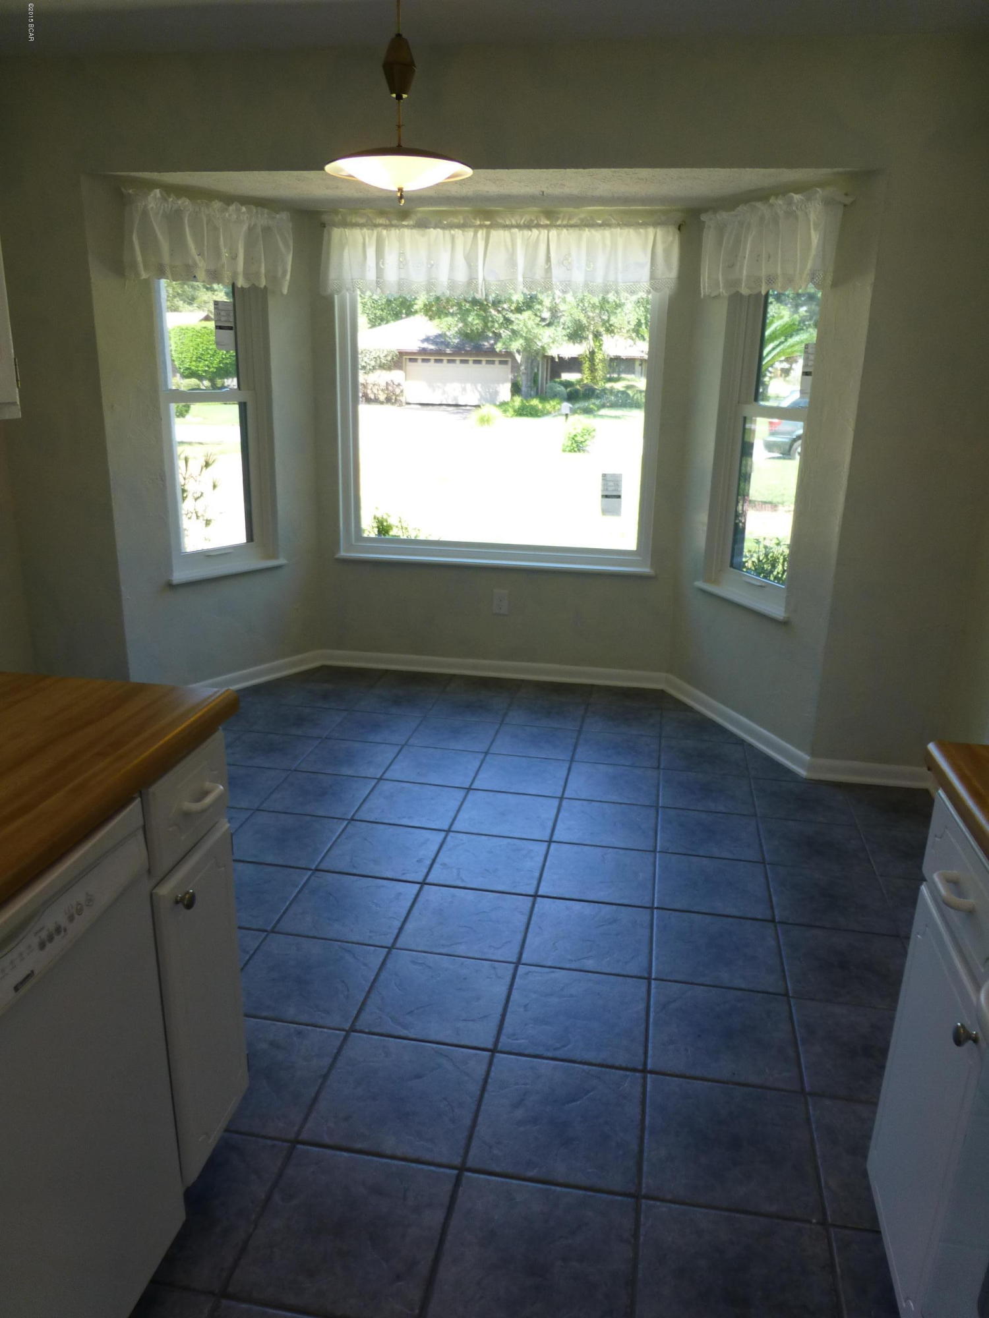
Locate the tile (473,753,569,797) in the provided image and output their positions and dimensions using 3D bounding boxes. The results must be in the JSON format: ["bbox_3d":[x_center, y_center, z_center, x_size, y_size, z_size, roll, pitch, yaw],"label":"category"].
[{"bbox_3d":[0.108,0.442,3.457,0.327,0.011,0.327,4,17,10],"label":"tile"}]

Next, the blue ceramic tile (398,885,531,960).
[{"bbox_3d":[-0.073,0.726,2.522,0.324,0.010,0.324,4,17,10],"label":"blue ceramic tile"}]

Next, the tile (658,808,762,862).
[{"bbox_3d":[0.705,0.581,3.010,0.319,0.010,0.319,4,17,10],"label":"tile"}]

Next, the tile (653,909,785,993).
[{"bbox_3d":[0.581,0.768,2.398,0.319,0.010,0.319,4,17,10],"label":"tile"}]

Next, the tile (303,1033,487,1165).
[{"bbox_3d":[-0.193,0.905,1.893,0.314,0.010,0.314,4,18,10],"label":"tile"}]

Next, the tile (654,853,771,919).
[{"bbox_3d":[0.645,0.676,2.717,0.327,0.011,0.327,4,17,10],"label":"tile"}]

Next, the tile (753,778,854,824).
[{"bbox_3d":[1.086,0.506,3.238,0.314,0.010,0.314,4,18,10],"label":"tile"}]

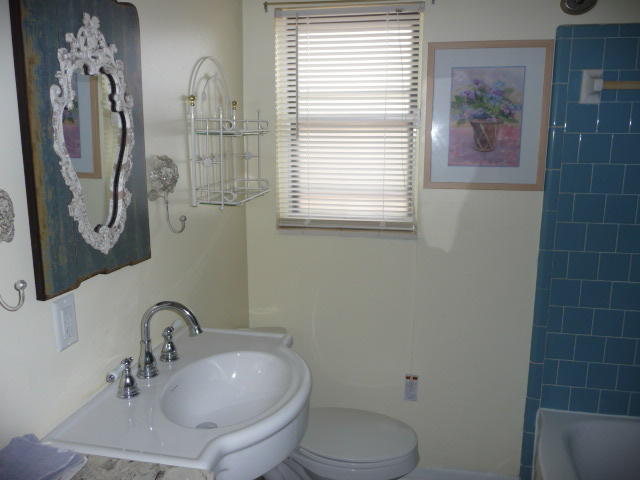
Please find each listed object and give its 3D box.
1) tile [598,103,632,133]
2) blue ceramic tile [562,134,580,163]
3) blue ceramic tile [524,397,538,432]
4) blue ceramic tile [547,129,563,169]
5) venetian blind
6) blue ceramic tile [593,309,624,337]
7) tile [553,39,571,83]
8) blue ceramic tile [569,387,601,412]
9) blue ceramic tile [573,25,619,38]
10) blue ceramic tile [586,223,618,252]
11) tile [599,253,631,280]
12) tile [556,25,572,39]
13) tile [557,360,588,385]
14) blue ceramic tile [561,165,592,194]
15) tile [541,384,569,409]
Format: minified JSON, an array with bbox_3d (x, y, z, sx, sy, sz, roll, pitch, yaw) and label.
[{"bbox_3d":[1.058,-0.439,1.864,0.108,0.108,0.010,2,11,9],"label":"tile"},{"bbox_3d":[0.922,-0.336,1.906,0.053,0.108,0.010,2,11,9],"label":"blue ceramic tile"},{"bbox_3d":[0.860,0.713,2.105,0.051,0.152,0.010,2,10,9],"label":"blue ceramic tile"},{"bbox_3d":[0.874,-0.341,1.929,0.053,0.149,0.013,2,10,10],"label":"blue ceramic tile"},{"bbox_3d":[0.107,-0.459,2.037,0.565,0.845,0.080,2,10,10],"label":"venetian blind"},{"bbox_3d":[1.107,0.317,1.992,0.108,0.108,0.010,2,10,9],"label":"blue ceramic tile"},{"bbox_3d":[0.869,-0.640,1.858,0.051,0.152,0.015,2,10,10],"label":"tile"},{"bbox_3d":[1.050,0.638,2.059,0.108,0.108,0.010,2,10,9],"label":"blue ceramic tile"},{"bbox_3d":[0.978,-0.739,1.839,0.152,0.045,0.013,2,10,10],"label":"blue ceramic tile"},{"bbox_3d":[1.054,-0.007,1.939,0.108,0.108,0.010,2,10,10],"label":"blue ceramic tile"},{"bbox_3d":[1.108,0.103,1.949,0.108,0.108,0.010,2,10,10],"label":"tile"},{"bbox_3d":[0.875,-0.743,1.857,0.052,0.045,0.013,2,10,10],"label":"tile"},{"bbox_3d":[0.998,0.530,2.046,0.108,0.108,0.010,2,10,10],"label":"tile"},{"bbox_3d":[0.949,-0.228,1.922,0.108,0.108,0.010,2,10,9],"label":"blue ceramic tile"},{"bbox_3d":[0.942,0.636,2.075,0.108,0.108,0.010,2,10,10],"label":"tile"}]

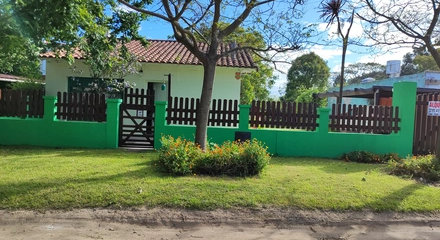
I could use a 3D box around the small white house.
[{"bbox_3d":[-2.795,-1.841,15.014,8.135,4.600,8.000,2,3,-2],"label":"small white house"}]

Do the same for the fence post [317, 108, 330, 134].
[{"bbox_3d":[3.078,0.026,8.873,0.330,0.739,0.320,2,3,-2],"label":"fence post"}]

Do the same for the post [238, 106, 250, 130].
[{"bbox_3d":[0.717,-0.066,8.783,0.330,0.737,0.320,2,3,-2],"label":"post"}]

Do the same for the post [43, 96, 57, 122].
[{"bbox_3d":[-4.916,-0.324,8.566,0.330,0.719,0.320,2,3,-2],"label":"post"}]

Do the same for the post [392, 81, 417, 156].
[{"bbox_3d":[5.668,0.042,9.008,0.450,2.261,0.400,2,3,-2],"label":"post"}]

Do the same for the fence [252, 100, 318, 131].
[{"bbox_3d":[1.937,-0.118,8.744,2.094,0.836,0.070,2,3,-2],"label":"fence"}]

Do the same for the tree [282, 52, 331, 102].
[{"bbox_3d":[8.846,-3.318,30.174,4.600,7.126,4.600,2,3,-2],"label":"tree"}]

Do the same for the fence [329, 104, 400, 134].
[{"bbox_3d":[4.392,-0.010,8.839,2.183,0.854,0.070,2,3,-2],"label":"fence"}]

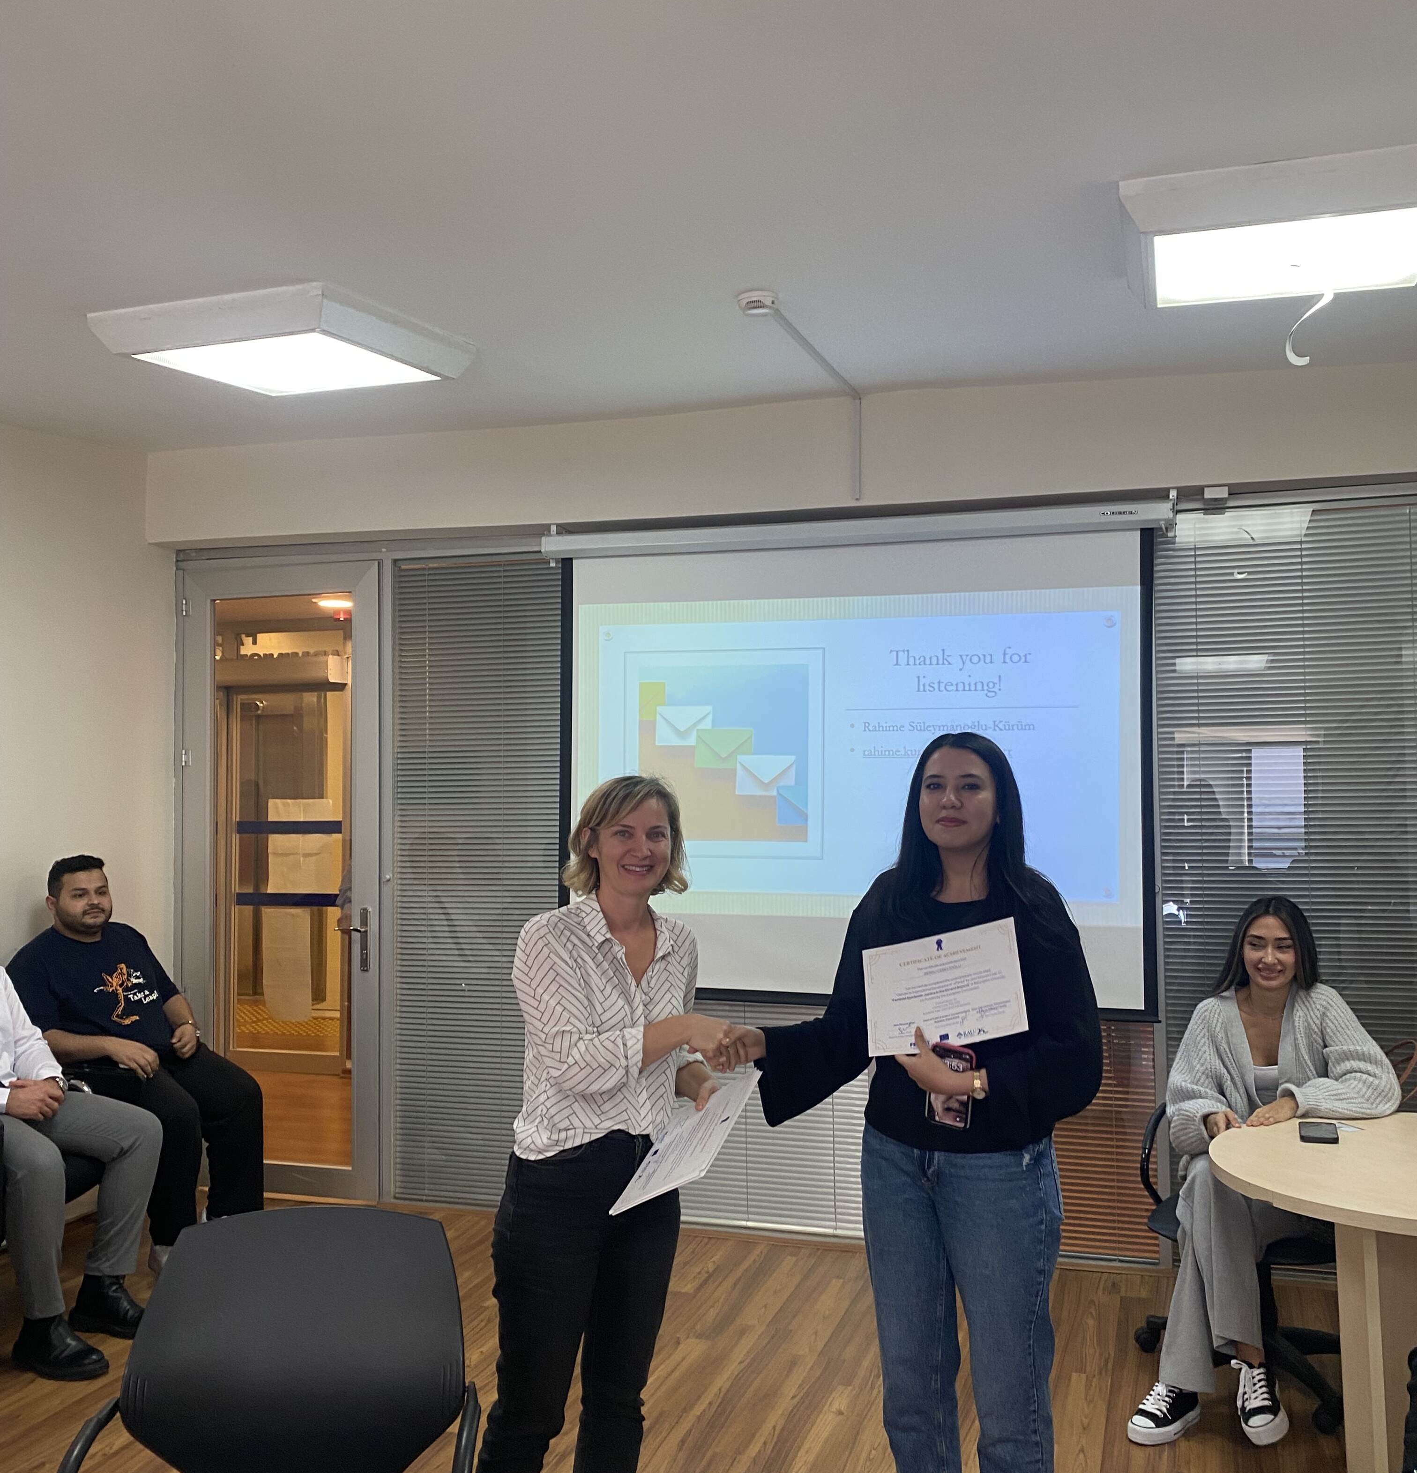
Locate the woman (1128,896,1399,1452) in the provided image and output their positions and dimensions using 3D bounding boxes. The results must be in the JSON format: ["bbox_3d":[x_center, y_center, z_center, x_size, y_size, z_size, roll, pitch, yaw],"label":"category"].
[{"bbox_3d":[1.441,1.045,3.630,0.580,1.250,0.780,-2,-3,27],"label":"woman"}]

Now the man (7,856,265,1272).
[{"bbox_3d":[-1.922,1.086,4.824,0.850,1.330,0.570,-2,-3,28],"label":"man"}]

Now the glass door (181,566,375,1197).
[{"bbox_3d":[-1.705,0.550,5.615,0.911,2.466,0.070,-1,-3,17],"label":"glass door"}]

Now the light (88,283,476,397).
[{"bbox_3d":[-1.154,-1.070,3.940,0.720,0.100,0.720,-1,1,20],"label":"light"}]

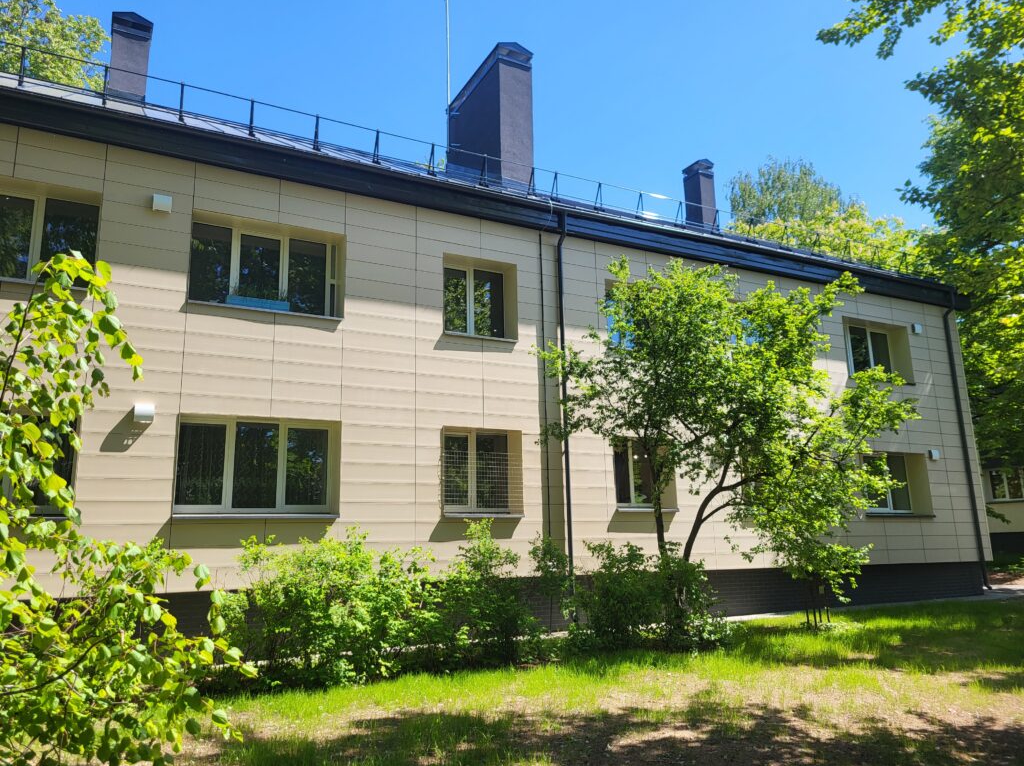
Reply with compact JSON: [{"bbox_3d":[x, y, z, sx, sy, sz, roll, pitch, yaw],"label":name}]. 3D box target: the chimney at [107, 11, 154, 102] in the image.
[{"bbox_3d":[-8.434,-7.231,16.963,0.800,2.050,0.750,5,-14,-27],"label":"chimney"}]

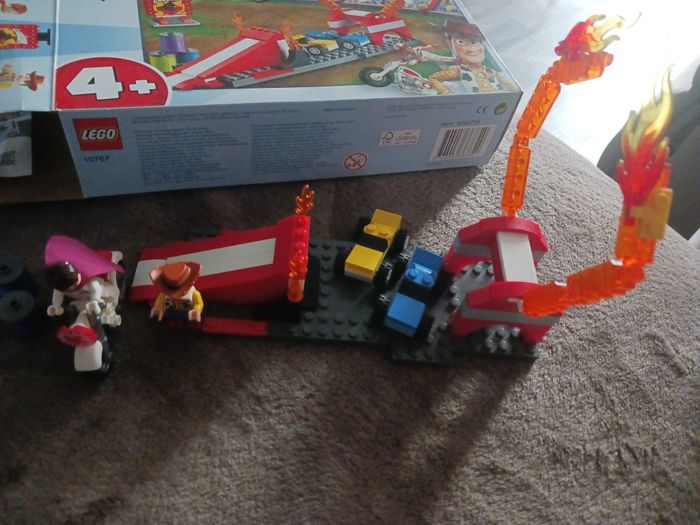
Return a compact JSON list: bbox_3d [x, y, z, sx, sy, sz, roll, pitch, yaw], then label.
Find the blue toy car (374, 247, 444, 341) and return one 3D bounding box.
[{"bbox_3d":[0.034,0.015,0.292,0.029,0.018,0.049,23,53,6],"label":"blue toy car"}]

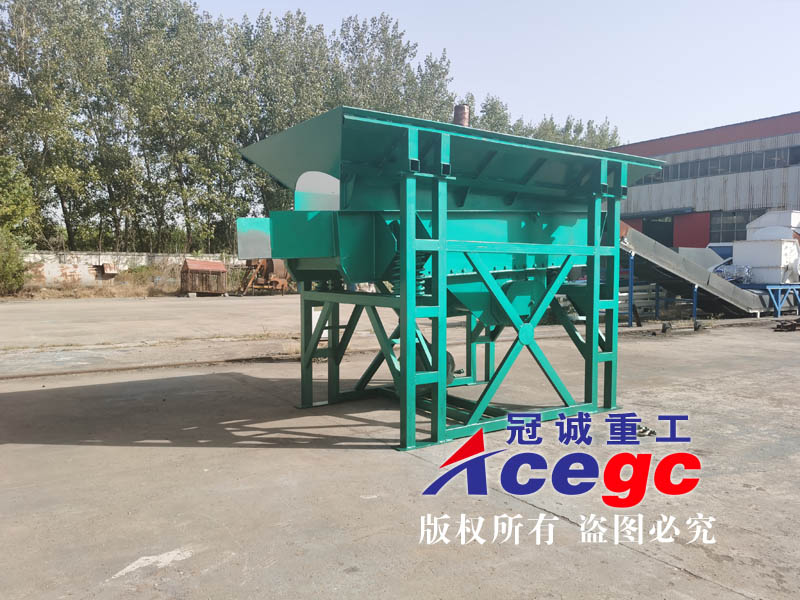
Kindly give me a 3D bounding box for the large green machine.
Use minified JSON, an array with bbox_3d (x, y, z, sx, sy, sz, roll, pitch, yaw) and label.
[{"bbox_3d":[0.587,-0.194,7.209,4.752,2.915,2.320,-2,3,-35],"label":"large green machine"}]

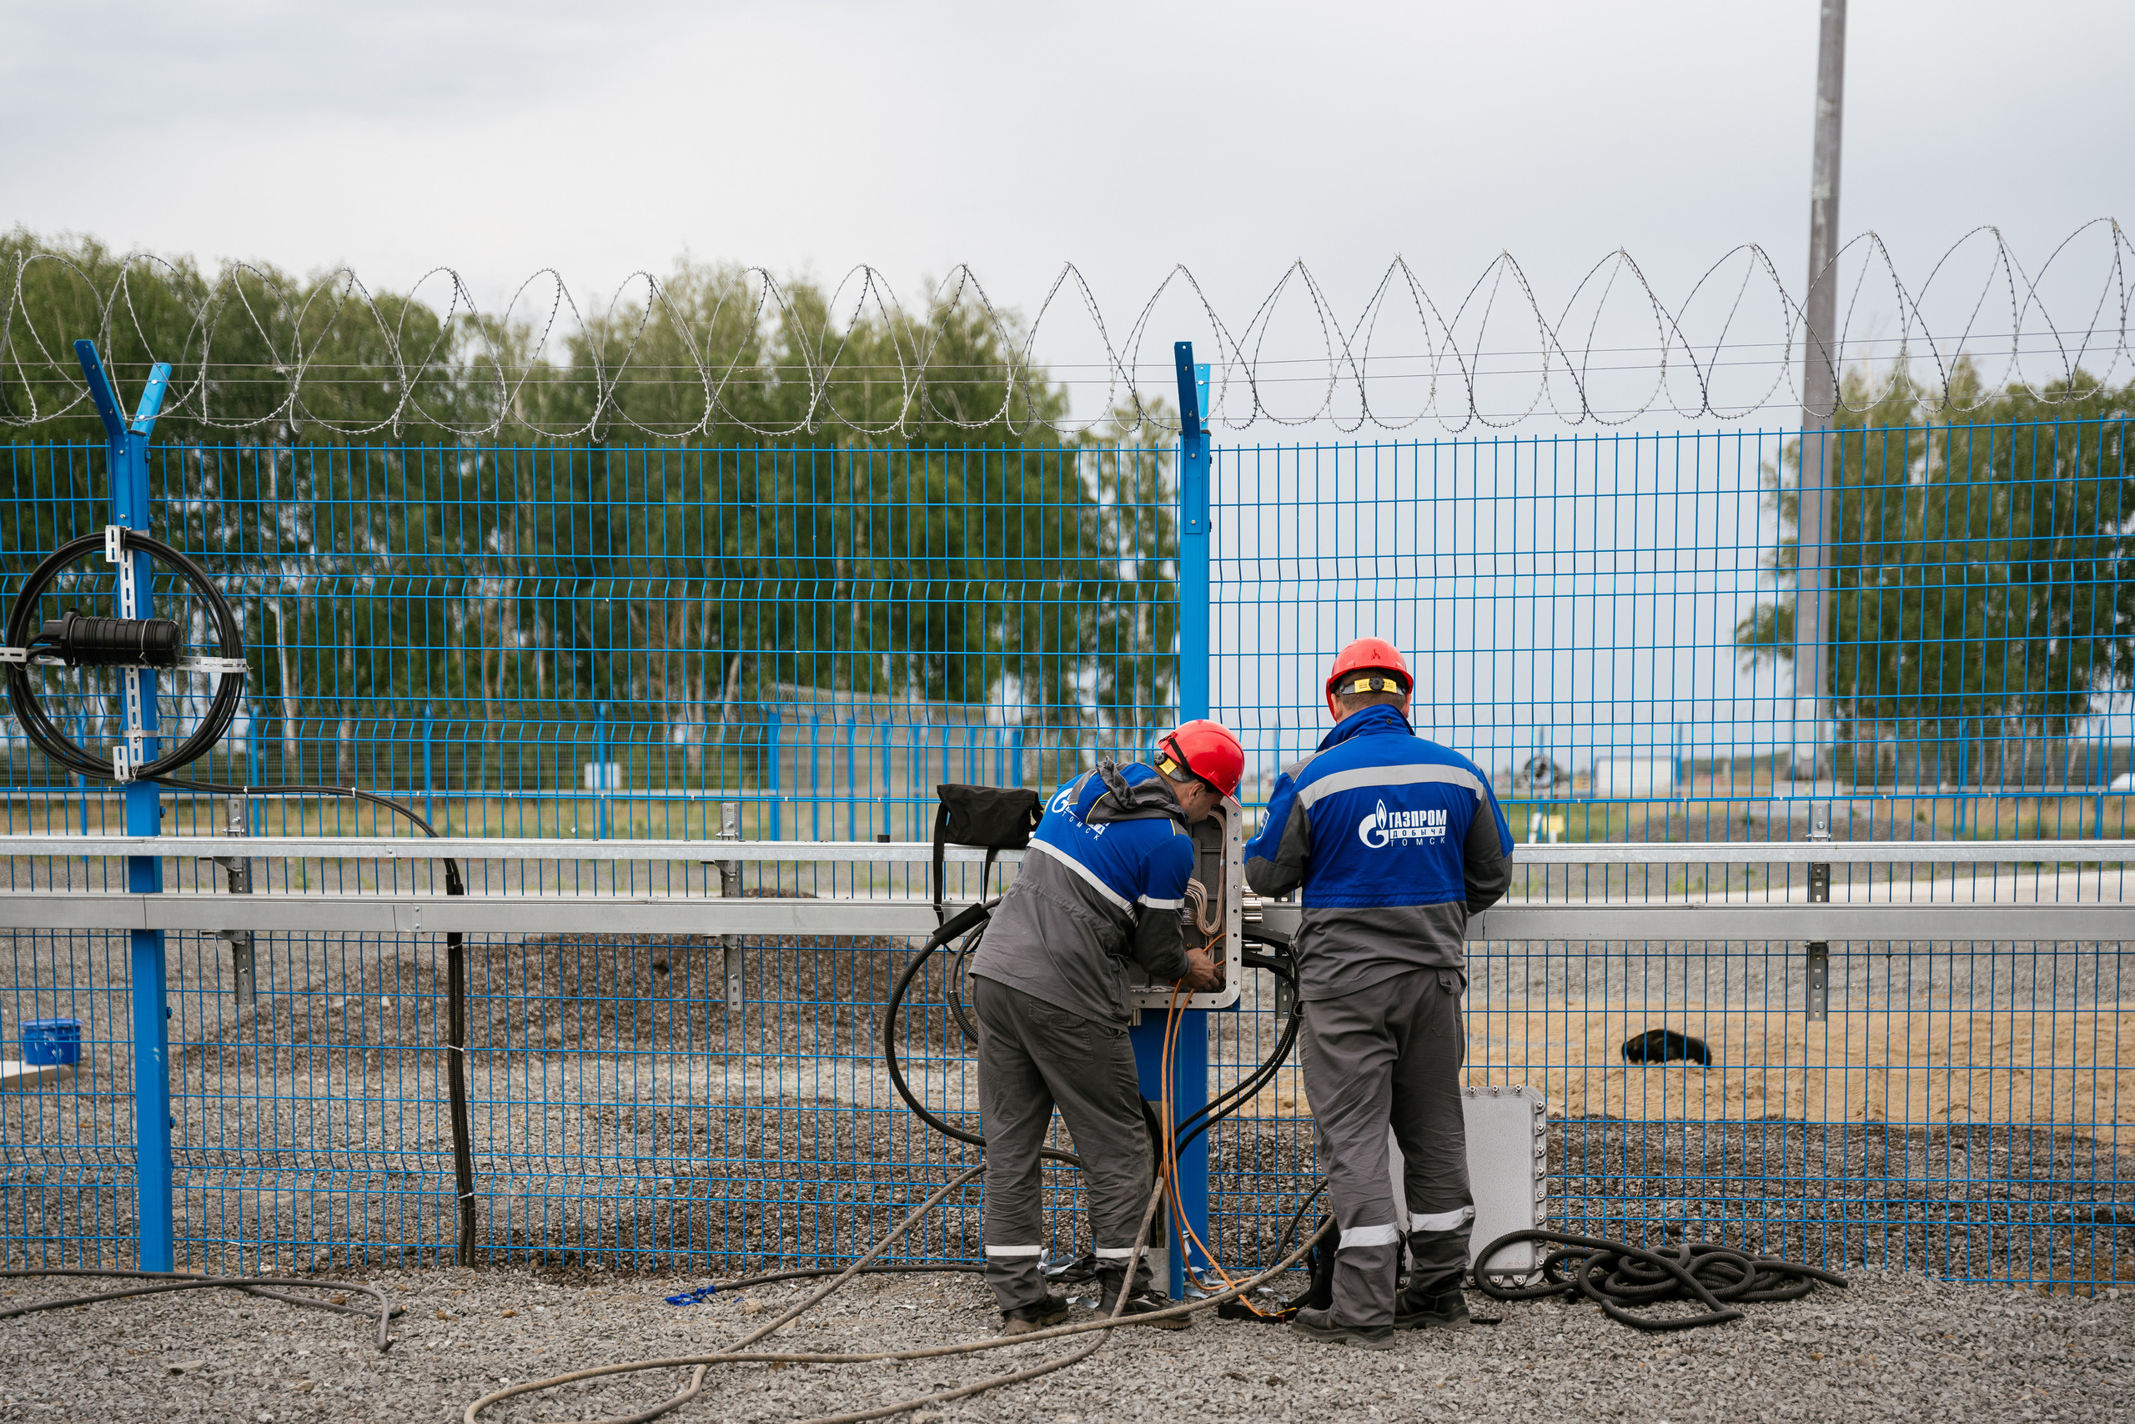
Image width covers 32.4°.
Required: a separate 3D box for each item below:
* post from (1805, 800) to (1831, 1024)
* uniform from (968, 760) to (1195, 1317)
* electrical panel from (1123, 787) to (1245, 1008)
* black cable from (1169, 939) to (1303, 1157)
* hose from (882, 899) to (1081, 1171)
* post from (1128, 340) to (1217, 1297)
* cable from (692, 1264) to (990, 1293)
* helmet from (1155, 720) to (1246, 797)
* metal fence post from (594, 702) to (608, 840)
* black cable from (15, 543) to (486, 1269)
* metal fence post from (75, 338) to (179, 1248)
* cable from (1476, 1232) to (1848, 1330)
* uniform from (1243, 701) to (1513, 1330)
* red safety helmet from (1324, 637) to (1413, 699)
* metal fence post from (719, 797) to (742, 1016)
[{"bbox_3d":[2.020,0.540,9.880,0.050,0.600,0.045,0,2,11],"label":"post"},{"bbox_3d":[0.037,0.860,9.650,0.520,1.450,0.620,2,3,41],"label":"uniform"},{"bbox_3d":[0.250,0.495,9.600,0.420,0.555,0.200,0,2,7],"label":"electrical panel"},{"bbox_3d":[0.454,0.903,9.950,0.360,0.570,0.220,0,2,7],"label":"black cable"},{"bbox_3d":[-0.232,0.873,9.950,0.540,0.740,0.260,0,2,7],"label":"hose"},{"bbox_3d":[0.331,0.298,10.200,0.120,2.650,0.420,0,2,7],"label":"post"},{"bbox_3d":[-0.610,1.565,10.200,0.780,0.050,0.200,0,2,-6],"label":"cable"},{"bbox_3d":[0.355,0.120,9.370,0.270,0.150,0.220,36,0,-25],"label":"helmet"},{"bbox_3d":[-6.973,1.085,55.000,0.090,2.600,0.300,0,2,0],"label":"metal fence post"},{"bbox_3d":[-2.420,0.535,10.740,1.440,2.140,0.200,0,2,11],"label":"black cable"},{"bbox_3d":[-2.750,0.290,10.880,0.100,2.720,0.540,-1,2,11],"label":"metal fence post"},{"bbox_3d":[1.540,1.470,9.570,0.950,0.180,0.620,0,2,11],"label":"cable"},{"bbox_3d":[0.806,0.788,9.550,0.660,1.620,0.480,0,2,-10],"label":"uniform"},{"bbox_3d":[0.782,-0.102,9.550,0.225,0.165,0.285,0,-16,-13],"label":"red safety helmet"},{"bbox_3d":[-0.944,0.544,10.300,0.052,0.610,0.048,0,2,7],"label":"metal fence post"}]

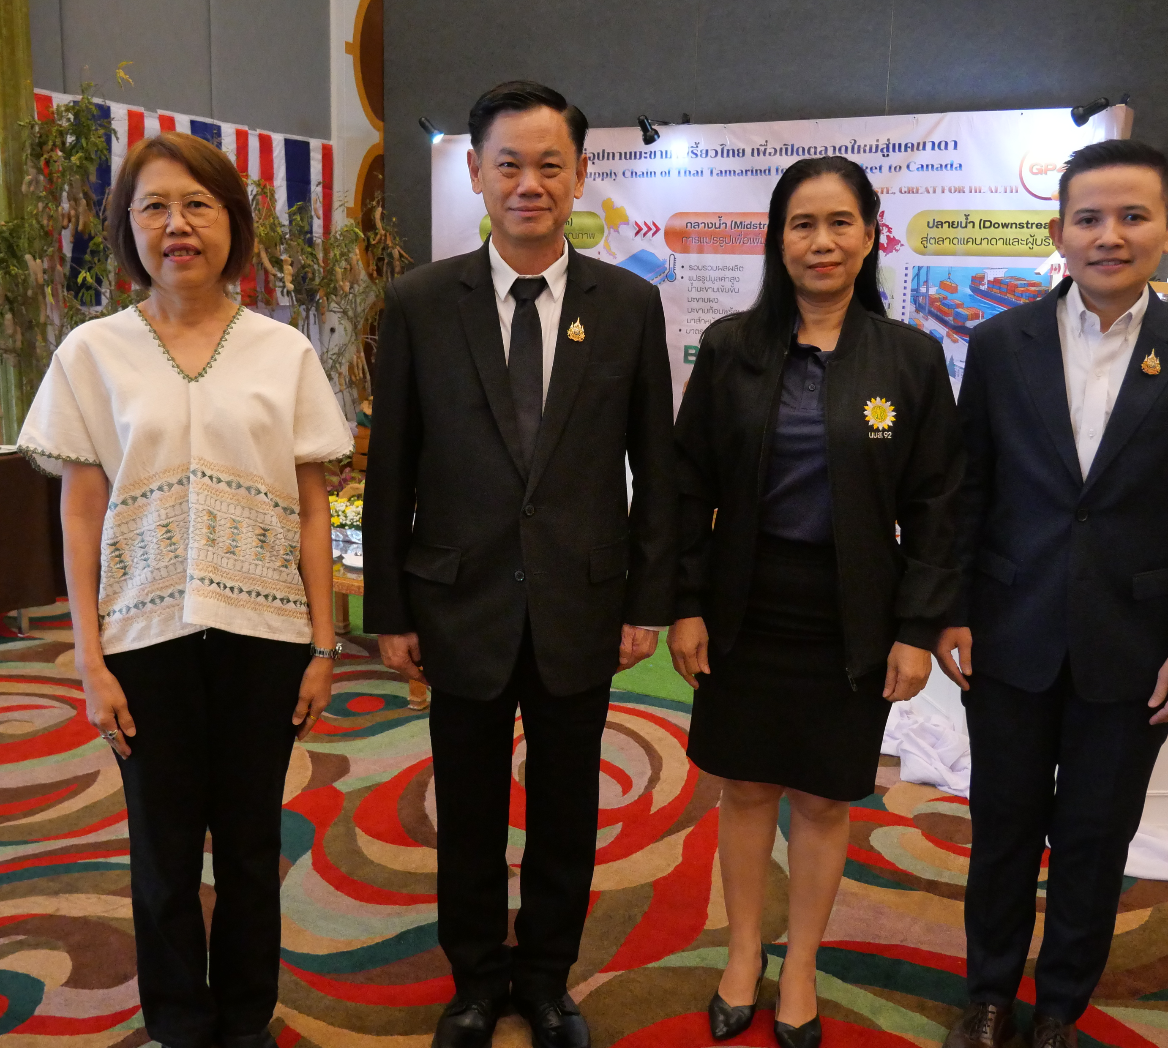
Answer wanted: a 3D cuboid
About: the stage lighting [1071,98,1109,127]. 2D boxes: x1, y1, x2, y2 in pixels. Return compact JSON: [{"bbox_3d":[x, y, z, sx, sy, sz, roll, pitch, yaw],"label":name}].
[{"bbox_3d":[2.100,-1.706,4.330,0.082,0.082,0.145,-8,-11,-46],"label":"stage lighting"}]

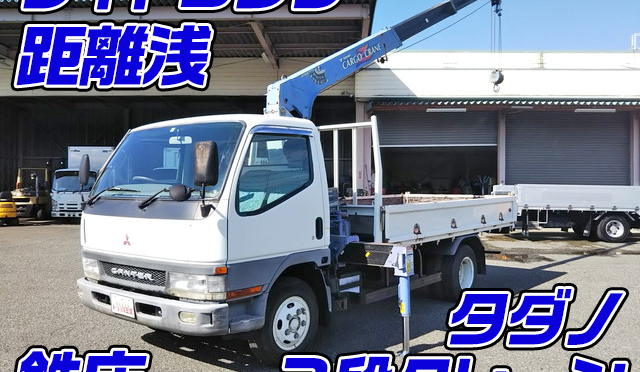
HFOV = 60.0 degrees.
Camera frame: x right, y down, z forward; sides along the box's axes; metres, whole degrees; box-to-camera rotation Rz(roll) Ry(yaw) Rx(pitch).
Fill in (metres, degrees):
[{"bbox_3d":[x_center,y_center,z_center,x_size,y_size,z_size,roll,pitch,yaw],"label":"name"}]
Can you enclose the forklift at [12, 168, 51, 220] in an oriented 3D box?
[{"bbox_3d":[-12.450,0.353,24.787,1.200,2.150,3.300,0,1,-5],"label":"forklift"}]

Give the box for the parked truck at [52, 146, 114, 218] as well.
[{"bbox_3d":[-9.580,-0.105,24.231,1.950,3.080,5.500,0,1,0],"label":"parked truck"}]

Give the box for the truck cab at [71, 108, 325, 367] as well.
[{"bbox_3d":[-1.157,0.473,5.140,2.000,2.180,1.520,0,1,39],"label":"truck cab"}]

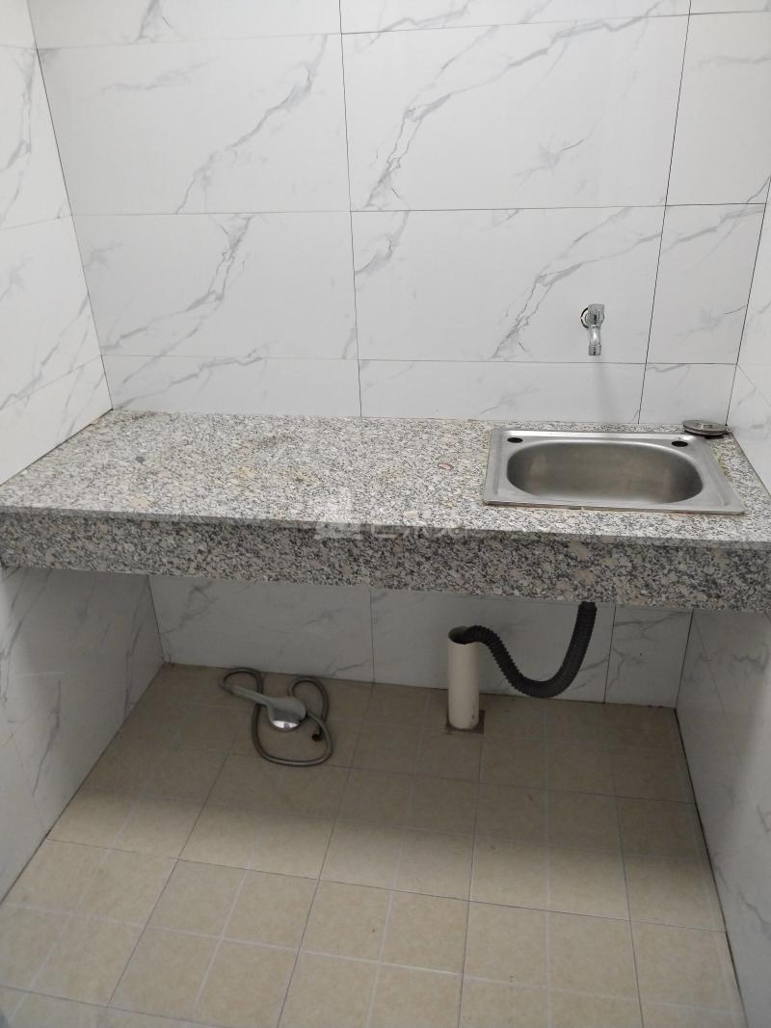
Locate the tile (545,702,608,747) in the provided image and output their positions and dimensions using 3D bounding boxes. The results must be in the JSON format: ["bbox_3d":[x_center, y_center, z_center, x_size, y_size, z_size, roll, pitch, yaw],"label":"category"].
[{"bbox_3d":[0.476,0.524,1.916,0.150,0.010,0.150,3,28,10],"label":"tile"}]

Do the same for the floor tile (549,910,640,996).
[{"bbox_3d":[0.371,0.798,1.395,0.150,0.010,0.150,3,28,10],"label":"floor tile"}]

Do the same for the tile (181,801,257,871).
[{"bbox_3d":[-0.341,0.689,1.652,0.150,0.010,0.150,3,28,10],"label":"tile"}]

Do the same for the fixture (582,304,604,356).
[{"bbox_3d":[0.408,-0.368,1.506,0.042,0.095,0.100,3,28,10],"label":"fixture"}]

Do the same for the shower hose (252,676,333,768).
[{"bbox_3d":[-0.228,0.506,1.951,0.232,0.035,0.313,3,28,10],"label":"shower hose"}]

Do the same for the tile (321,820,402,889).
[{"bbox_3d":[-0.045,0.705,1.602,0.150,0.010,0.150,3,28,10],"label":"tile"}]

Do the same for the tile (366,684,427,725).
[{"bbox_3d":[0.033,0.501,1.999,0.150,0.010,0.155,3,28,10],"label":"tile"}]

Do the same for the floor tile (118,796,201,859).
[{"bbox_3d":[-0.488,0.682,1.678,0.150,0.010,0.150,3,28,10],"label":"floor tile"}]

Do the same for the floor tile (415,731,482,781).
[{"bbox_3d":[0.155,0.577,1.836,0.150,0.010,0.150,3,28,10],"label":"floor tile"}]

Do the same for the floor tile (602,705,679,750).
[{"bbox_3d":[0.632,0.532,1.897,0.167,0.010,0.155,3,28,10],"label":"floor tile"}]

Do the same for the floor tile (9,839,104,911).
[{"bbox_3d":[-0.662,0.746,1.575,0.150,0.010,0.150,3,28,10],"label":"floor tile"}]

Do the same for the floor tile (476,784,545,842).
[{"bbox_3d":[0.276,0.653,1.680,0.150,0.010,0.150,3,28,10],"label":"floor tile"}]

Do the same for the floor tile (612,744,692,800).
[{"bbox_3d":[0.597,0.598,1.762,0.150,0.010,0.150,3,28,10],"label":"floor tile"}]

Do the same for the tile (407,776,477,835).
[{"bbox_3d":[0.128,0.644,1.707,0.150,0.010,0.150,3,28,10],"label":"tile"}]

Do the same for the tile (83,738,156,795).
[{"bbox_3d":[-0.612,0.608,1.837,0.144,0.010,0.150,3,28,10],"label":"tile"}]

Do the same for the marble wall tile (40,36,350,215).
[{"bbox_3d":[-0.371,-0.756,1.526,0.602,0.301,0.010,3,28,10],"label":"marble wall tile"}]

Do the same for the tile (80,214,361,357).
[{"bbox_3d":[-0.358,-0.486,1.659,0.600,0.300,0.010,3,28,10],"label":"tile"}]

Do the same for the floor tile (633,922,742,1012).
[{"bbox_3d":[0.528,0.808,1.371,0.169,0.010,0.150,3,28,10],"label":"floor tile"}]

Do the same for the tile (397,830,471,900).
[{"bbox_3d":[0.102,0.714,1.577,0.150,0.010,0.150,3,28,10],"label":"tile"}]

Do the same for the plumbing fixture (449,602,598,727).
[{"bbox_3d":[0.302,0.324,1.768,0.317,0.500,0.176,3,28,10],"label":"plumbing fixture"}]

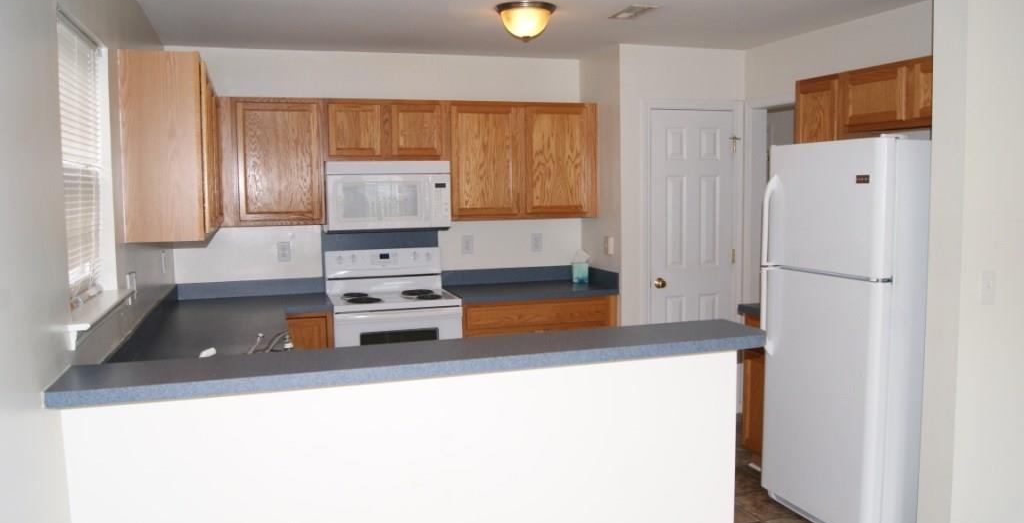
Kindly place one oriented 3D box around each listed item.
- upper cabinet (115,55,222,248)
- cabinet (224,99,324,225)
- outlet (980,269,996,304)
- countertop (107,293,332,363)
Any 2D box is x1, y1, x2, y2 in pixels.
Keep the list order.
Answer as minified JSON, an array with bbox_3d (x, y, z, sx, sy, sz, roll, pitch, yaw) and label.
[{"bbox_3d":[-1.623,-0.519,3.768,0.325,0.763,1.454,-2,5,-18],"label":"upper cabinet"},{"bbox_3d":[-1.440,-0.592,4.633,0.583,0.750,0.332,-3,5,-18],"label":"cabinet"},{"bbox_3d":[1.704,0.096,2.737,0.074,0.120,0.010,-2,5,-18],"label":"outlet"},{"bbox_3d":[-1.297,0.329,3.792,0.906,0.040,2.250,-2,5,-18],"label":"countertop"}]

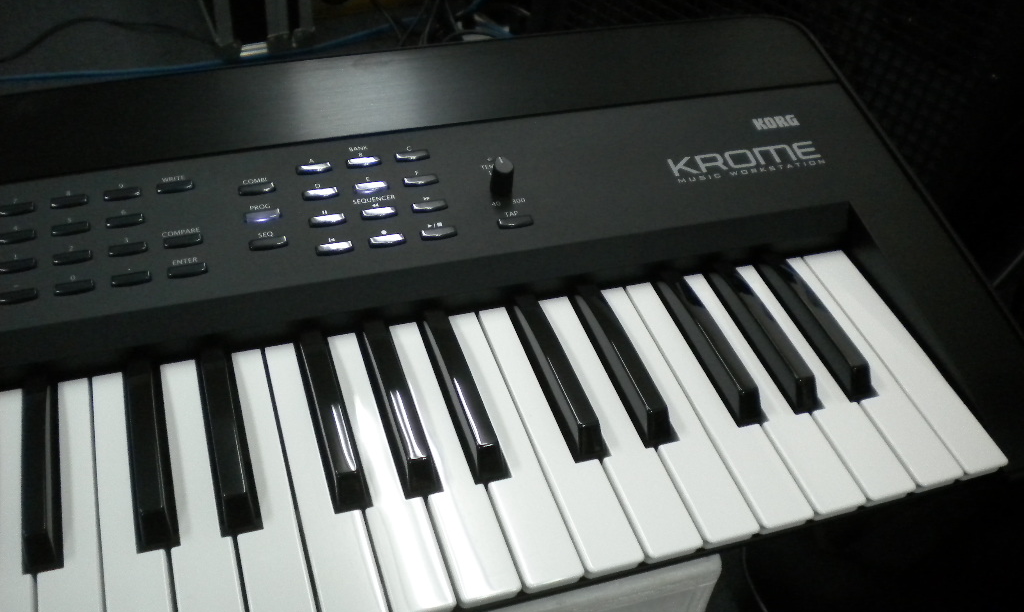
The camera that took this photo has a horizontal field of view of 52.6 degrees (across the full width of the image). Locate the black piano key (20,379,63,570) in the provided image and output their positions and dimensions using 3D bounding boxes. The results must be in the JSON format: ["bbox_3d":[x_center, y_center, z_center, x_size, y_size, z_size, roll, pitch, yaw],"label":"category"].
[{"bbox_3d":[-0.171,0.057,0.377,0.010,0.012,0.085,-10,45,-15],"label":"black piano key"}]

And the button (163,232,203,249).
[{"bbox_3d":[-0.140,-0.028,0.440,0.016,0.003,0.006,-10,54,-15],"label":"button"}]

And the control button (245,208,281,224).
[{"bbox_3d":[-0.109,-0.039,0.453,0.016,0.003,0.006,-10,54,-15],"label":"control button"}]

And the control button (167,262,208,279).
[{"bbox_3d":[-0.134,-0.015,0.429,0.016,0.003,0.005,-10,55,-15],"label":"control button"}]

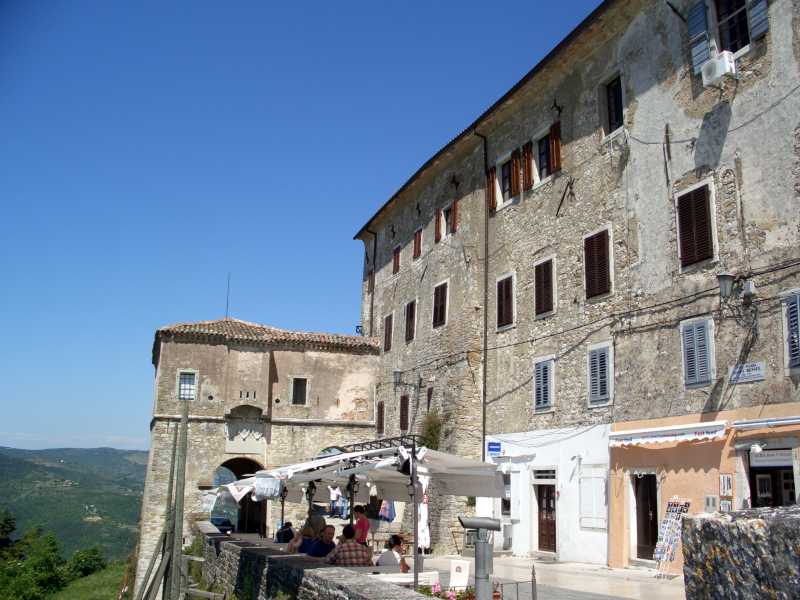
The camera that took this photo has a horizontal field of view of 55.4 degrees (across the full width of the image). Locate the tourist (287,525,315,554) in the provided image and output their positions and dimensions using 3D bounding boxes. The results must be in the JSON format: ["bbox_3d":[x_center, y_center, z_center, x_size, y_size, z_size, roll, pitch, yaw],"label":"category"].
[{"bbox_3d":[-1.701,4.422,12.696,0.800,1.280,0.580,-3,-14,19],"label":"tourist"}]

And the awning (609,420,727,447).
[{"bbox_3d":[6.440,3.296,18.439,0.360,0.350,4.100,7,-16,-20],"label":"awning"}]

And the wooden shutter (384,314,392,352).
[{"bbox_3d":[-0.572,1.685,38.002,0.060,1.740,0.950,7,-14,-22],"label":"wooden shutter"}]

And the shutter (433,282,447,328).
[{"bbox_3d":[1.716,0.247,32.337,0.060,1.760,1.100,7,-14,-22],"label":"shutter"}]

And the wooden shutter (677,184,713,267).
[{"bbox_3d":[7.210,-1.785,18.621,0.060,1.820,1.040,7,-14,-20],"label":"wooden shutter"}]

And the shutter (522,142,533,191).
[{"bbox_3d":[4.470,-4.659,26.617,0.060,1.680,0.540,7,-14,-20],"label":"shutter"}]

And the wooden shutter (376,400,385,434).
[{"bbox_3d":[-0.898,5.492,35.500,0.080,1.500,1.000,4,-13,-19],"label":"wooden shutter"}]

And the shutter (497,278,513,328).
[{"bbox_3d":[3.815,0.087,27.787,0.050,1.708,1.075,6,-14,-20],"label":"shutter"}]

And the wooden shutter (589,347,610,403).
[{"bbox_3d":[5.703,2.170,21.912,0.050,1.554,0.941,6,-14,-20],"label":"wooden shutter"}]

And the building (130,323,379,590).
[{"bbox_3d":[-7.822,8.144,42.204,11.648,14.155,9.000,5,-14,-16],"label":"building"}]

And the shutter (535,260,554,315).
[{"bbox_3d":[4.365,-0.370,23.065,0.080,1.570,0.920,6,-14,-22],"label":"shutter"}]

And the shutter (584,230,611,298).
[{"bbox_3d":[5.367,-0.945,20.729,0.080,1.730,1.020,6,-14,-22],"label":"shutter"}]

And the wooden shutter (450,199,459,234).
[{"bbox_3d":[2.322,-3.620,33.077,0.050,1.520,0.600,6,-14,-20],"label":"wooden shutter"}]

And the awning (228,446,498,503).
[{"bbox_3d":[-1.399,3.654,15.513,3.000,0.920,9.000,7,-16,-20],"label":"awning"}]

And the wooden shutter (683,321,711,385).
[{"bbox_3d":[7.104,1.292,18.309,0.050,1.507,0.880,6,-14,-20],"label":"wooden shutter"}]

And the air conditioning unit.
[{"bbox_3d":[7.556,-5.431,18.056,0.290,0.550,0.740,7,-14,-20],"label":"air conditioning unit"}]

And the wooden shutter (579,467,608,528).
[{"bbox_3d":[4.994,5.075,19.695,0.080,1.560,1.080,6,-14,-22],"label":"wooden shutter"}]

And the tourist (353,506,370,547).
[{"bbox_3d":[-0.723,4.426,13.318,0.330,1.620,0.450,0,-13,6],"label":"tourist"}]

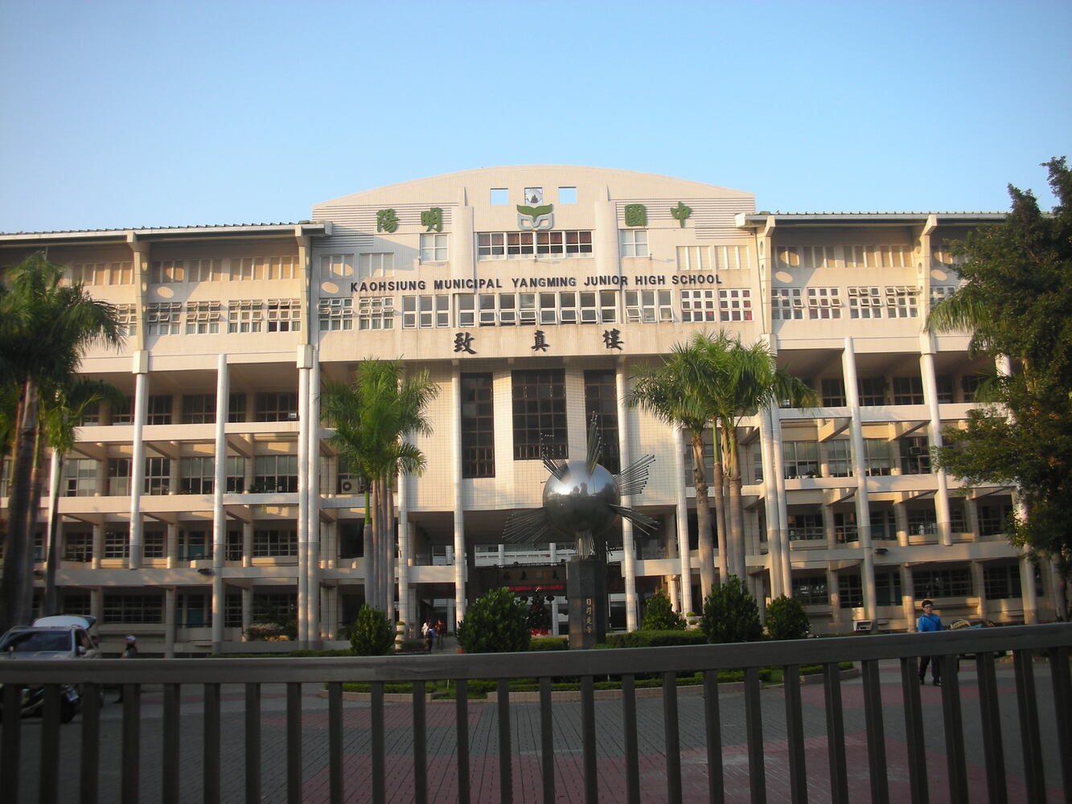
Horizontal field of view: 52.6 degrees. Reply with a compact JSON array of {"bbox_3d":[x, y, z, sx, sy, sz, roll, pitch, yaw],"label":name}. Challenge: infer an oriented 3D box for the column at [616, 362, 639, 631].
[{"bbox_3d":[4.785,5.162,57.430,0.450,14.755,0.450,-1,-11,-2],"label":"column"}]

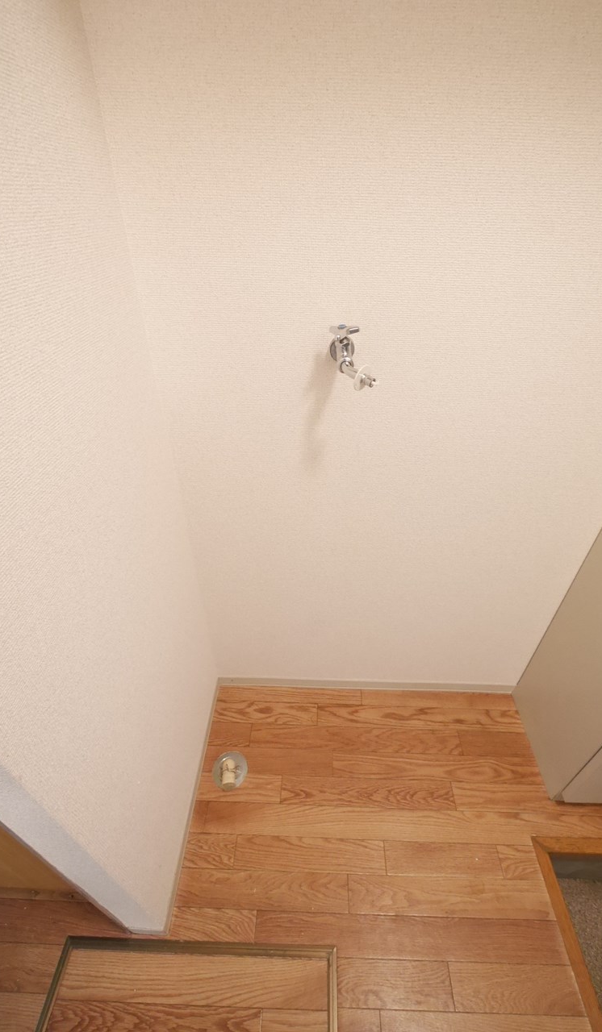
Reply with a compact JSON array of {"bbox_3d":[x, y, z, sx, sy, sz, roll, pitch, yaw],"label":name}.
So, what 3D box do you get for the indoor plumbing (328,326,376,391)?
[{"bbox_3d":[0.090,-0.282,0.731,0.078,0.092,0.162,1,36,1],"label":"indoor plumbing"}]

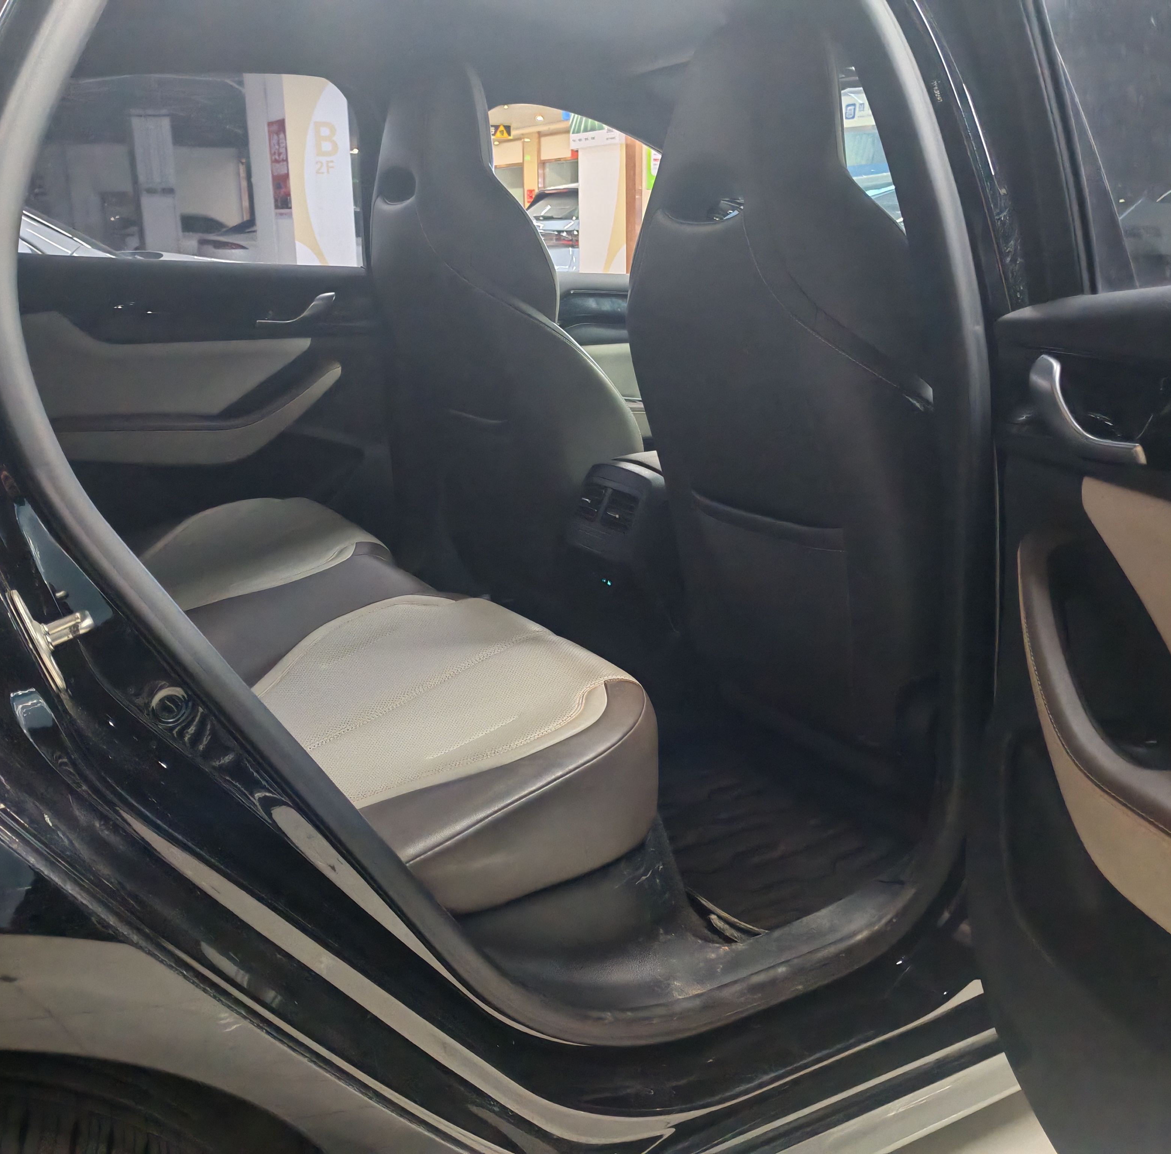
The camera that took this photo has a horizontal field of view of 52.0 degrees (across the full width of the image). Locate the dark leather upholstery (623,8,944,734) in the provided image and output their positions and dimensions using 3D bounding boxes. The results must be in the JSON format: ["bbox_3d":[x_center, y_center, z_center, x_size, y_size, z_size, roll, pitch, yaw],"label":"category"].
[{"bbox_3d":[0.265,-0.234,1.464,0.245,0.826,0.530,-21,23,-25],"label":"dark leather upholstery"}]

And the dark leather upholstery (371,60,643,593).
[{"bbox_3d":[-0.156,-0.435,2.064,0.245,0.826,0.530,-21,23,-25],"label":"dark leather upholstery"}]

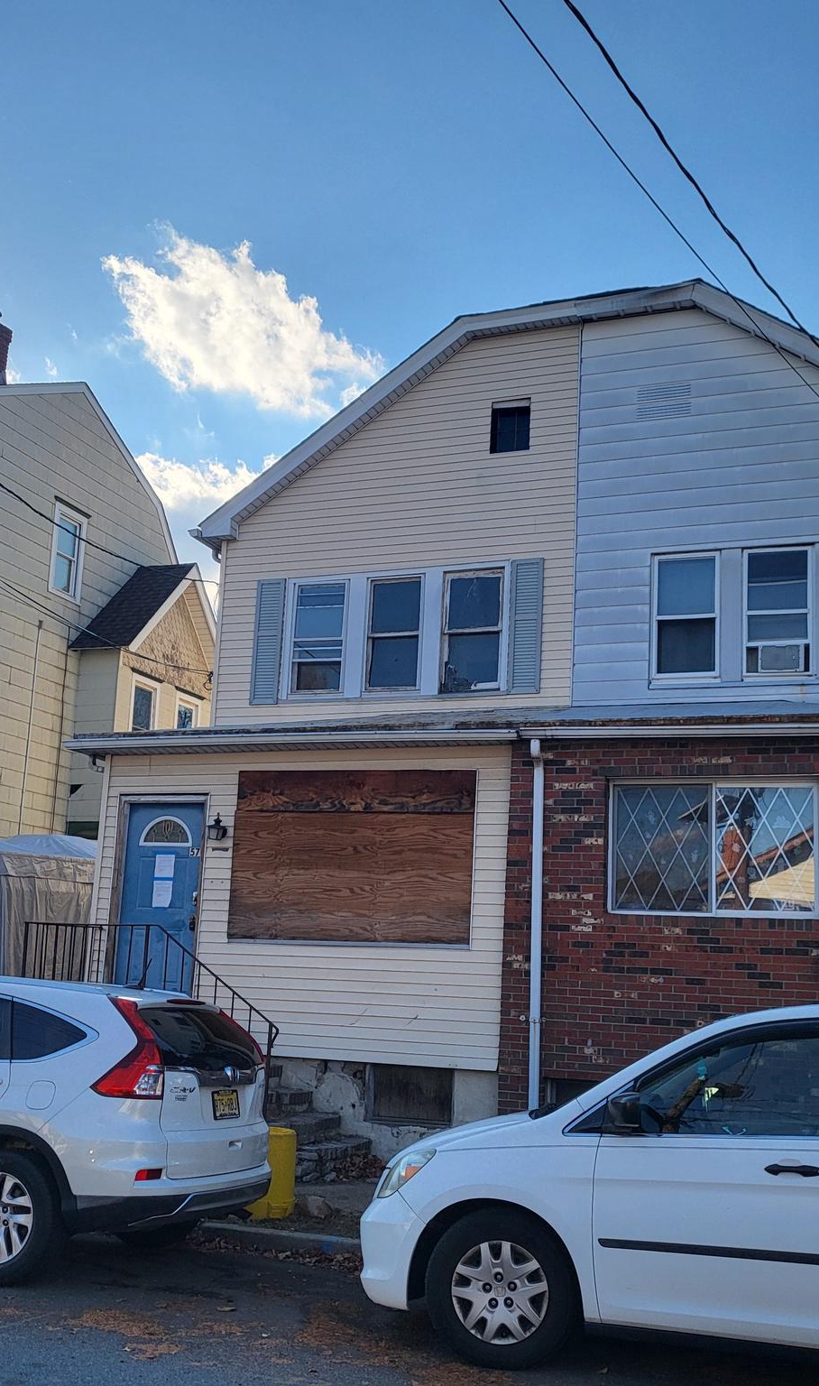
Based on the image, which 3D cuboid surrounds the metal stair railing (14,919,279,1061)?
[{"bbox_3d":[-2.189,2.974,12.786,2.740,1.630,1.050,-2,-13,22],"label":"metal stair railing"}]

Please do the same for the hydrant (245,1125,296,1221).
[{"bbox_3d":[-0.954,3.362,9.724,0.360,0.570,0.360,3,-12,1],"label":"hydrant"}]

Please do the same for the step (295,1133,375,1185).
[{"bbox_3d":[-0.723,3.982,11.914,0.360,0.240,1.150,-2,-13,22],"label":"step"}]

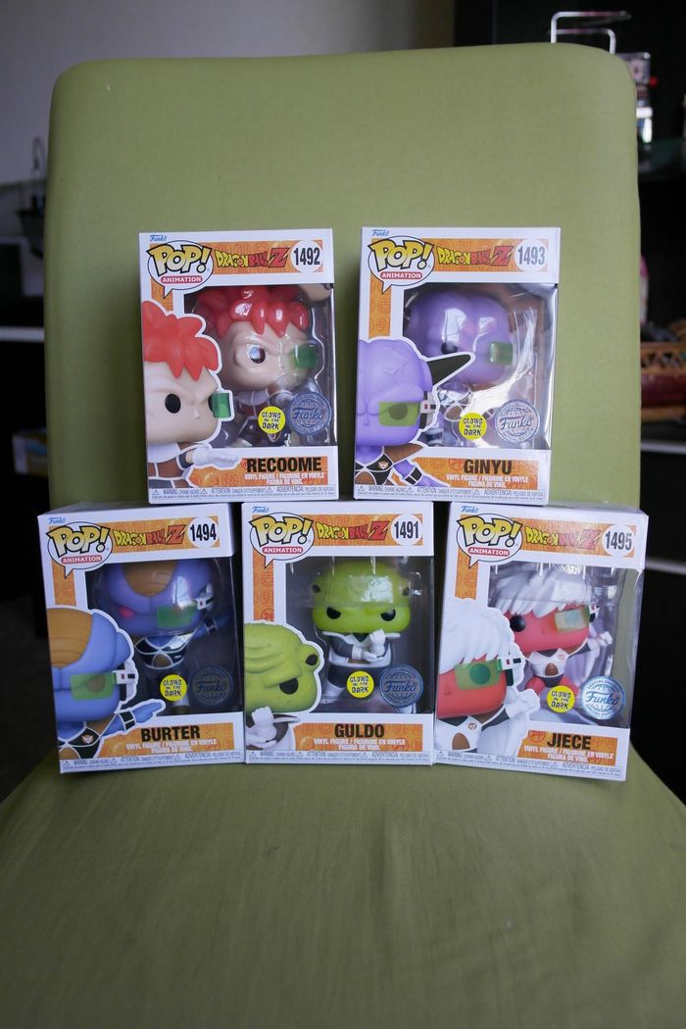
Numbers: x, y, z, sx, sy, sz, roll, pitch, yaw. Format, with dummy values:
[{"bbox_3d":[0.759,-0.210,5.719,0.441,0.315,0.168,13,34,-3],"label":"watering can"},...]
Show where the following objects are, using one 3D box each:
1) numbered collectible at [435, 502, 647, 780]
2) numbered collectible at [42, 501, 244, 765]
[{"bbox_3d":[0.122,0.073,0.557,0.114,0.160,0.089,4,5,6],"label":"numbered collectible"},{"bbox_3d":[-0.122,0.073,0.567,0.114,0.160,0.089,-3,5,-1],"label":"numbered collectible"}]

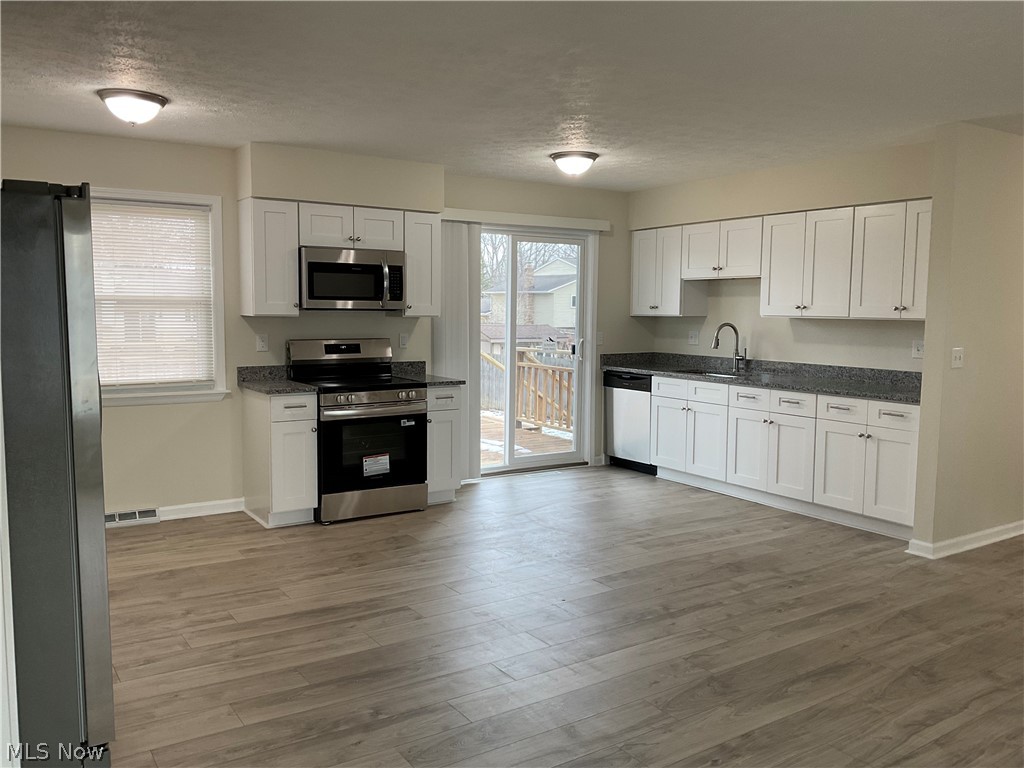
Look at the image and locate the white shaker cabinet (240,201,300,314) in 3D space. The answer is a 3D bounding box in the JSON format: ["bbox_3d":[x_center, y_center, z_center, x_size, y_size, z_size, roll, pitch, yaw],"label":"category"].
[{"bbox_3d":[-1.632,-0.838,5.770,0.308,0.757,0.321,-3,6,-34],"label":"white shaker cabinet"}]

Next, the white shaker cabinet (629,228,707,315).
[{"bbox_3d":[1.383,-0.978,7.526,0.321,0.757,0.617,-3,6,-34],"label":"white shaker cabinet"}]

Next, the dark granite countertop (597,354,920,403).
[{"bbox_3d":[1.896,-0.073,6.538,0.629,0.141,3.053,-3,6,-33],"label":"dark granite countertop"}]

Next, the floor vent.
[{"bbox_3d":[-2.525,0.870,5.497,0.514,0.106,0.050,-3,6,-34],"label":"floor vent"}]

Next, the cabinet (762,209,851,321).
[{"bbox_3d":[2.231,-0.855,6.242,0.327,0.753,0.772,-3,6,-33],"label":"cabinet"}]

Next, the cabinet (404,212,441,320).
[{"bbox_3d":[-0.739,-0.886,6.364,0.300,0.757,0.321,-3,6,-34],"label":"cabinet"}]

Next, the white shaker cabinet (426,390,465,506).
[{"bbox_3d":[-0.668,0.422,6.350,0.303,0.868,0.627,-3,6,-34],"label":"white shaker cabinet"}]

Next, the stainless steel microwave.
[{"bbox_3d":[-1.161,-0.727,6.047,0.761,0.419,0.413,-3,6,-33],"label":"stainless steel microwave"}]

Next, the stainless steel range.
[{"bbox_3d":[-1.079,0.292,5.999,0.764,1.183,0.724,-3,6,-33],"label":"stainless steel range"}]

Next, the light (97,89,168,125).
[{"bbox_3d":[-1.895,-1.366,4.297,0.329,0.141,0.329,-3,6,-33],"label":"light"}]

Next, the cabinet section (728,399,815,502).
[{"bbox_3d":[2.050,0.437,6.271,0.504,0.664,0.785,-3,6,-33],"label":"cabinet section"}]

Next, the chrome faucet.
[{"bbox_3d":[1.766,-0.284,6.924,0.291,0.414,0.126,-3,6,-33],"label":"chrome faucet"}]

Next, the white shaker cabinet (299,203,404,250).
[{"bbox_3d":[-1.182,-1.091,6.047,0.770,0.297,0.321,-3,6,-34],"label":"white shaker cabinet"}]

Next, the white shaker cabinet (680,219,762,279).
[{"bbox_3d":[1.789,-1.073,6.908,0.321,0.453,0.843,-3,6,-34],"label":"white shaker cabinet"}]

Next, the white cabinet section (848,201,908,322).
[{"bbox_3d":[2.538,-0.809,5.744,0.302,0.751,0.383,-3,6,-33],"label":"white cabinet section"}]

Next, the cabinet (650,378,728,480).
[{"bbox_3d":[1.643,0.351,6.973,0.612,0.785,0.845,-3,6,-33],"label":"cabinet"}]

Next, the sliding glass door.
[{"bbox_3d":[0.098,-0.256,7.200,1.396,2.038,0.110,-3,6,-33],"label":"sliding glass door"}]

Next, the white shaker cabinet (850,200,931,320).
[{"bbox_3d":[2.661,-0.798,5.619,0.321,0.757,0.764,-3,6,-34],"label":"white shaker cabinet"}]

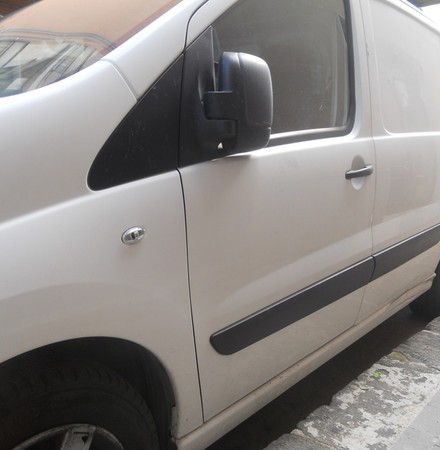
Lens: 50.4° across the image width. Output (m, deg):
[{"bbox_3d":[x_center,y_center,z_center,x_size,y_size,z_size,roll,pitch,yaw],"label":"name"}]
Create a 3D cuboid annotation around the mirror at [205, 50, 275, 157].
[{"bbox_3d":[0.027,-0.308,1.192,0.210,0.245,0.135,6,10,35],"label":"mirror"}]

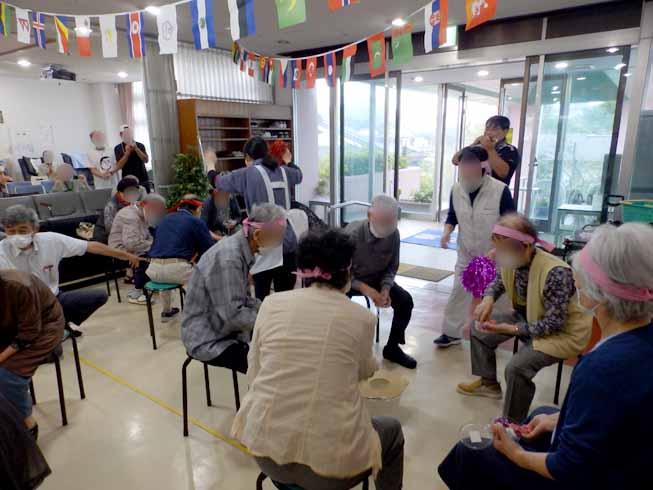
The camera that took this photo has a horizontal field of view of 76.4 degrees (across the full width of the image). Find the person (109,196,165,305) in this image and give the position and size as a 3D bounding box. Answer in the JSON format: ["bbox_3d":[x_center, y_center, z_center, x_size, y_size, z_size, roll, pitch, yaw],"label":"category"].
[{"bbox_3d":[-1.831,0.025,4.065,0.680,1.080,0.480,-3,14,-10],"label":"person"}]

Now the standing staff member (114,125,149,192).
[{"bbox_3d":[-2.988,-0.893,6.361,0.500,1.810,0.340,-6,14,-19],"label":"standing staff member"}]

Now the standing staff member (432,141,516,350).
[{"bbox_3d":[1.080,0.043,3.028,0.540,1.470,0.400,7,16,29],"label":"standing staff member"}]

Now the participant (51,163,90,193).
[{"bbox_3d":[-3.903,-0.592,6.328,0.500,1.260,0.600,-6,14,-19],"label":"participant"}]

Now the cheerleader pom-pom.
[{"bbox_3d":[1.011,0.216,2.760,0.230,0.260,0.230,-1,14,0],"label":"cheerleader pom-pom"}]

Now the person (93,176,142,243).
[{"bbox_3d":[-2.335,-0.171,4.706,0.660,1.170,0.480,11,18,39],"label":"person"}]

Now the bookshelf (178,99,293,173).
[{"bbox_3d":[-1.315,-1.062,6.345,0.400,2.110,1.760,11,18,41],"label":"bookshelf"}]

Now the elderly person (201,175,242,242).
[{"bbox_3d":[-1.097,-0.090,4.379,0.480,1.140,0.680,-3,14,-8],"label":"elderly person"}]

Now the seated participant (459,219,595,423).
[{"bbox_3d":[1.086,0.401,2.312,0.720,1.110,0.520,-2,14,-7],"label":"seated participant"}]

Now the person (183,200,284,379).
[{"bbox_3d":[-0.489,0.394,2.306,0.700,1.160,0.500,-4,14,-15],"label":"person"}]

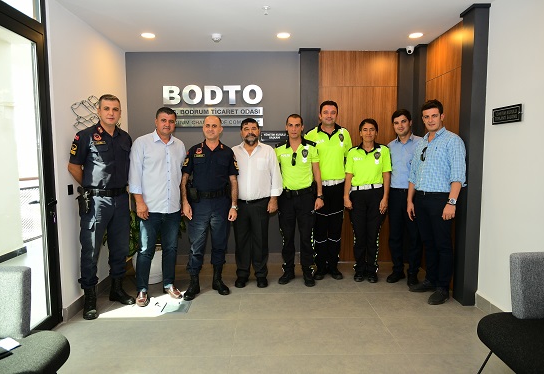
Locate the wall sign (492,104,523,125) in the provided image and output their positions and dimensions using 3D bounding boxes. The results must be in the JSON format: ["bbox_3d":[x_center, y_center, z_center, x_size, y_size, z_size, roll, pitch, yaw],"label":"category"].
[{"bbox_3d":[1.779,-0.545,2.842,0.018,0.122,0.340,0,5,-1],"label":"wall sign"}]

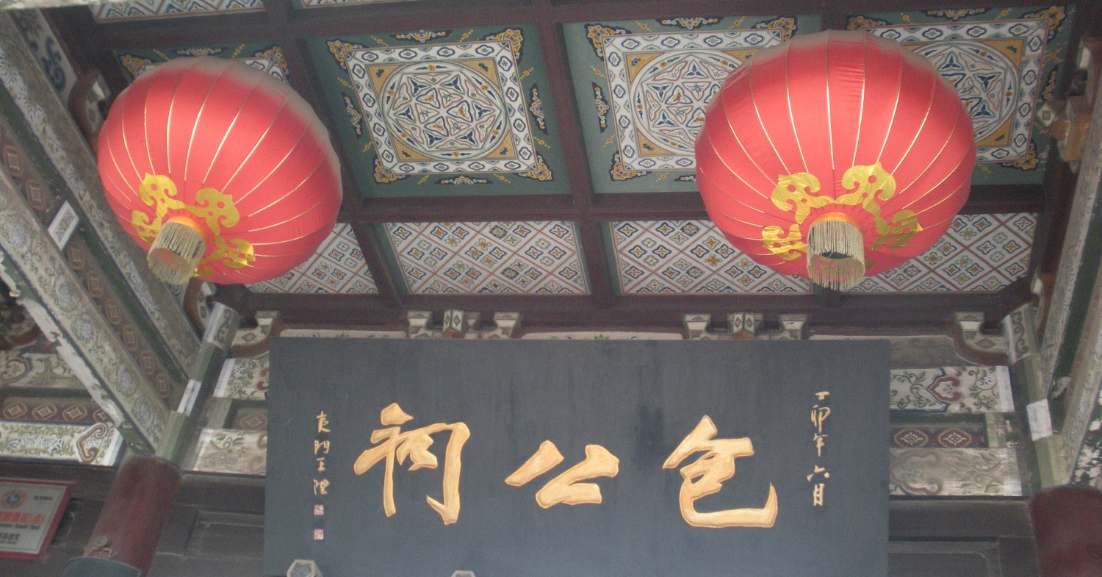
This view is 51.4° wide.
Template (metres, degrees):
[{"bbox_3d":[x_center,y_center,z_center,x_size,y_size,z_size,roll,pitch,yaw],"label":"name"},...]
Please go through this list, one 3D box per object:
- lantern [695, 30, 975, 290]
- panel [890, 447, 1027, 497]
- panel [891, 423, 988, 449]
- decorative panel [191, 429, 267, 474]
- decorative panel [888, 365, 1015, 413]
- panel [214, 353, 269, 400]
[{"bbox_3d":[0.959,-0.386,3.906,0.946,0.874,0.946,0,-39,12],"label":"lantern"},{"bbox_3d":[1.845,0.860,5.258,0.556,0.250,0.080,0,-39,12],"label":"panel"},{"bbox_3d":[1.815,0.713,5.381,0.421,0.124,0.060,0,-39,12],"label":"panel"},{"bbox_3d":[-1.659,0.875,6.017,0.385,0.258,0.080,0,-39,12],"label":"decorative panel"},{"bbox_3d":[1.927,0.508,5.545,0.549,0.257,0.080,0,-39,12],"label":"decorative panel"},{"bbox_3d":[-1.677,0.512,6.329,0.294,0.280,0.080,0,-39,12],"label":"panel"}]

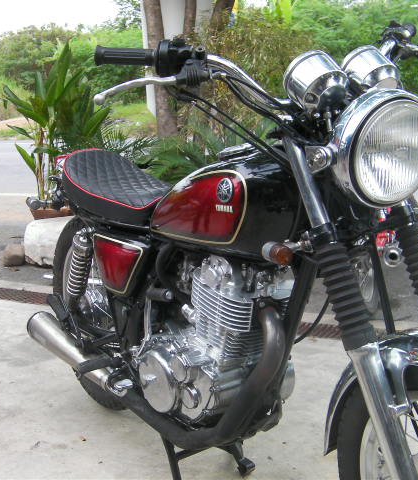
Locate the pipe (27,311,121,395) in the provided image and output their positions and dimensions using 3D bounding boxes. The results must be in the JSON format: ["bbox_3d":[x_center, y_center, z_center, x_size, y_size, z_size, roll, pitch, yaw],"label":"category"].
[{"bbox_3d":[-0.409,0.349,2.115,0.088,0.088,0.498,-11,21,-38],"label":"pipe"}]

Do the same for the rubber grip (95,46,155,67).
[{"bbox_3d":[-0.160,-0.349,1.340,0.120,0.036,0.036,-3,13,-14],"label":"rubber grip"}]

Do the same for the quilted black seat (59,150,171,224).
[{"bbox_3d":[-0.263,-0.158,2.103,0.245,0.165,0.680,-10,16,-33],"label":"quilted black seat"}]

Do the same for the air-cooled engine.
[{"bbox_3d":[0.055,0.228,1.717,0.335,0.445,0.410,-10,16,-33],"label":"air-cooled engine"}]

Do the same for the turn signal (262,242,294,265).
[{"bbox_3d":[0.122,0.024,1.253,0.040,0.040,0.064,-7,15,-26],"label":"turn signal"}]

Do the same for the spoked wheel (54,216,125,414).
[{"bbox_3d":[-0.356,0.237,2.343,0.115,0.650,0.650,-10,16,-33],"label":"spoked wheel"}]

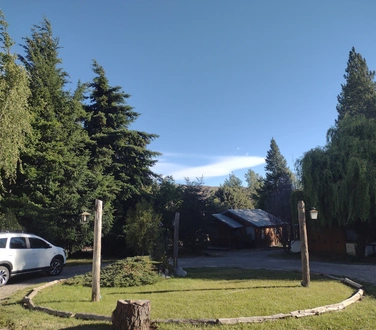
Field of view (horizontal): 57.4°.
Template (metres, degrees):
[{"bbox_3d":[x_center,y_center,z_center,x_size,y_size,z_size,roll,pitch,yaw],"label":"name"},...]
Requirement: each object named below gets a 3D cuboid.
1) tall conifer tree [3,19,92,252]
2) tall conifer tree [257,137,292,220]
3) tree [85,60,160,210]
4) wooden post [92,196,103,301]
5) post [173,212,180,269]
[{"bbox_3d":[-8.441,-1.971,20.187,5.800,14.665,5.800,0,-10,0],"label":"tall conifer tree"},{"bbox_3d":[10.879,3.031,43.162,5.000,13.120,5.000,0,-10,0],"label":"tall conifer tree"},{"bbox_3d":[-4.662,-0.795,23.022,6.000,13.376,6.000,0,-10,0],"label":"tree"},{"bbox_3d":[-2.180,2.051,8.286,0.170,2.457,0.170,0,-10,0],"label":"wooden post"},{"bbox_3d":[-0.485,3.281,14.852,0.190,2.408,0.190,0,-10,0],"label":"post"}]

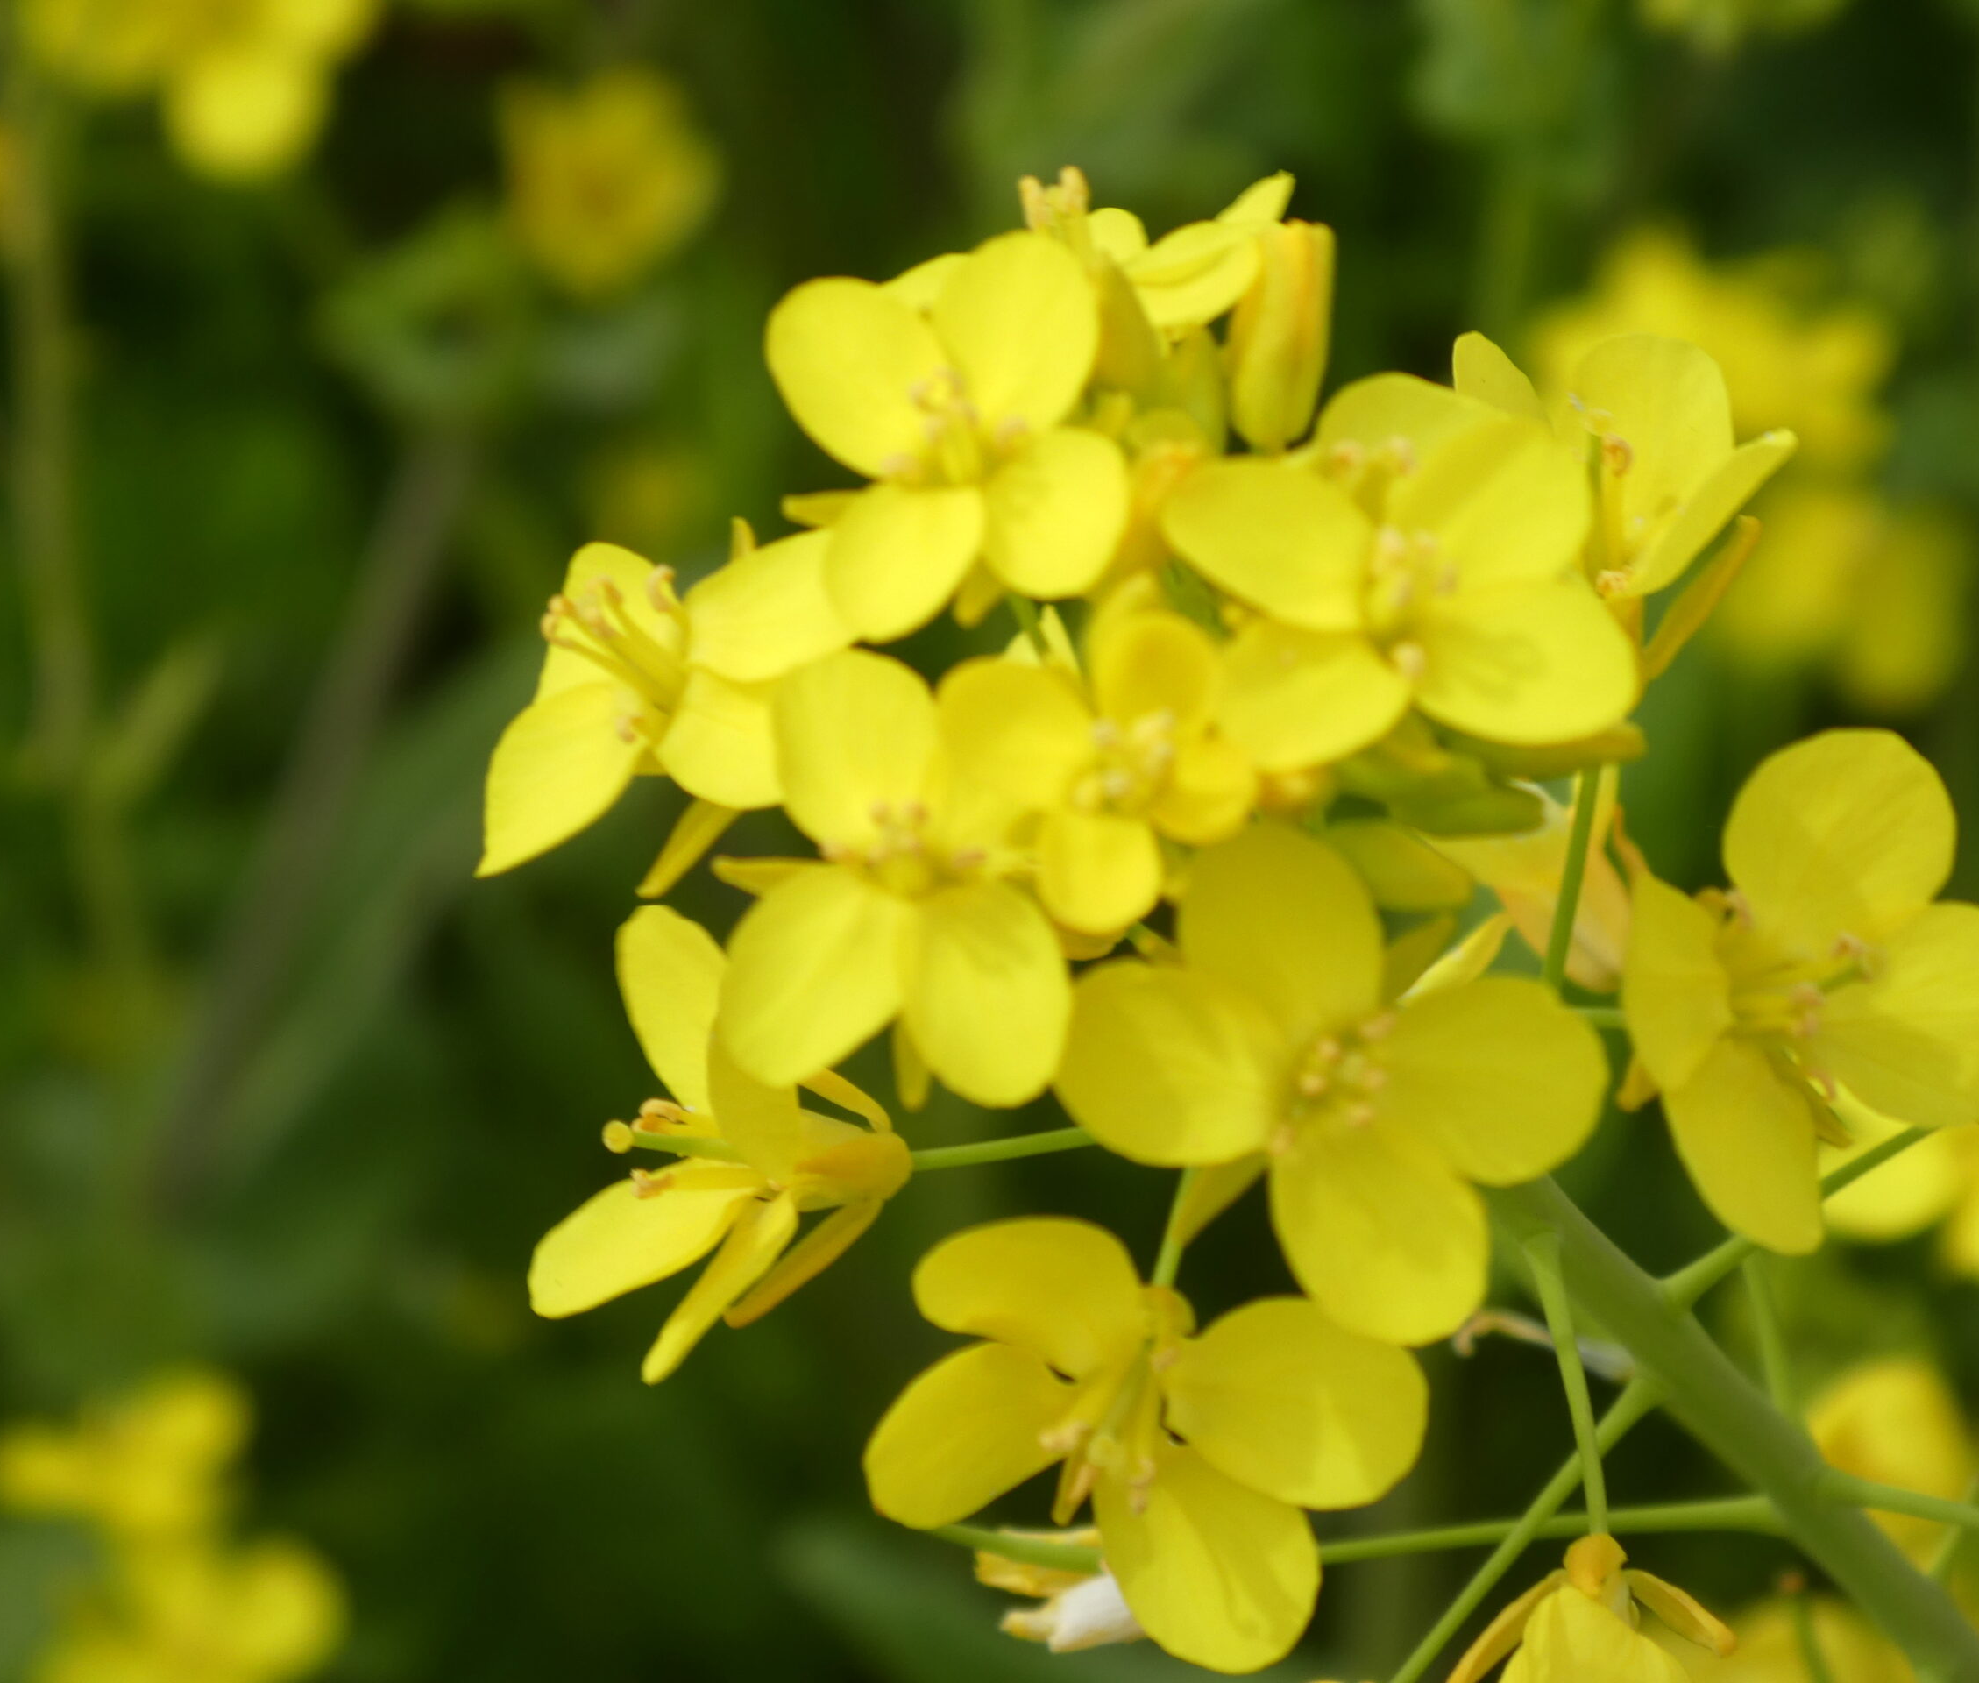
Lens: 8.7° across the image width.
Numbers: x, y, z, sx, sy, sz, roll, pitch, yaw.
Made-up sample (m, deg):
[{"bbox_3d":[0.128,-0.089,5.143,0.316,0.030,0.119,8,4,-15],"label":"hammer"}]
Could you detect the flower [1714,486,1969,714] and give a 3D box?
[{"bbox_3d":[0.056,-0.016,0.860,0.015,0.014,0.010,0,-6,0],"label":"flower"}]

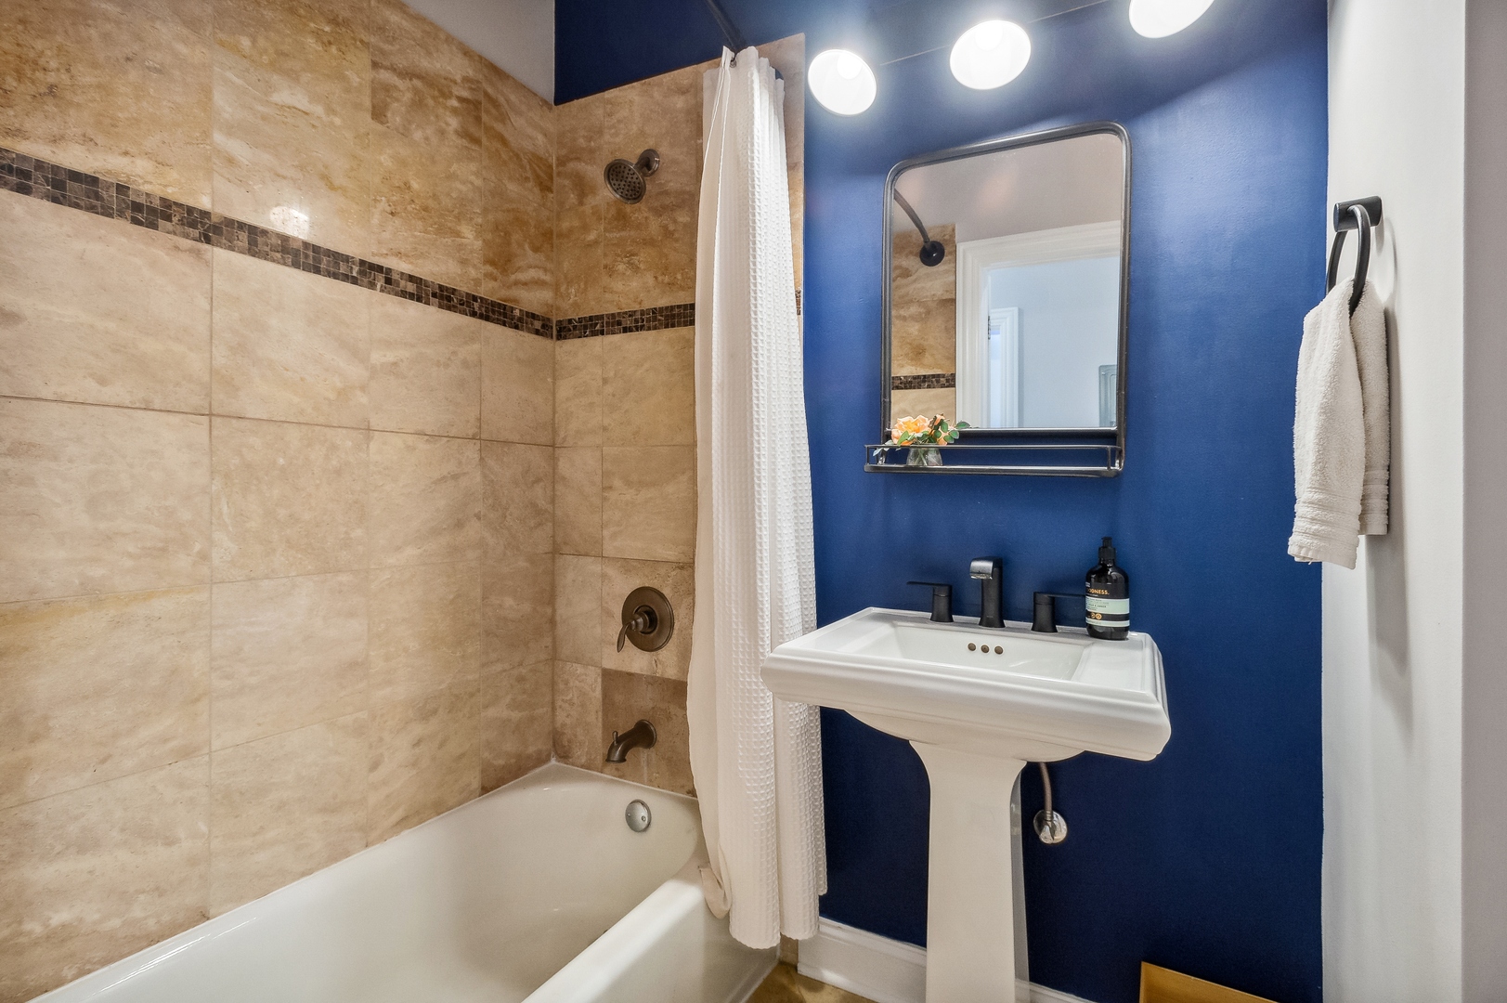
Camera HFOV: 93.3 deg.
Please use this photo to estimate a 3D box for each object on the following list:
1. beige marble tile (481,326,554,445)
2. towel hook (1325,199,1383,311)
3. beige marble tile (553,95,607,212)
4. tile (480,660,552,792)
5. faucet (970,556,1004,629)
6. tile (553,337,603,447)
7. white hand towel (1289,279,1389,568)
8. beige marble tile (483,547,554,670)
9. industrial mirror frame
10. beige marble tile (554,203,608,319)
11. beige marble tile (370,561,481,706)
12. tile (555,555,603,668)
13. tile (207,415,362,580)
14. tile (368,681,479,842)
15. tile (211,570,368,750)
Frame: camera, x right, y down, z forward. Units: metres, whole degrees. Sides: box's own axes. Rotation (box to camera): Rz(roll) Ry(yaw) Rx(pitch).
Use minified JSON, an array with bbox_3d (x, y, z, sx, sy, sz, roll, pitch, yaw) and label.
[{"bbox_3d":[-0.642,-0.308,1.945,0.014,0.303,0.260,1,0,28],"label":"beige marble tile"},{"bbox_3d":[0.834,-0.331,0.987,0.050,0.170,0.165,1,0,28],"label":"towel hook"},{"bbox_3d":[-0.490,-0.988,2.031,0.175,0.305,0.011,1,0,27],"label":"beige marble tile"},{"bbox_3d":[-0.654,0.612,1.961,0.011,0.297,0.259,1,0,28],"label":"tile"},{"bbox_3d":[0.457,0.176,1.375,0.050,0.140,0.155,1,0,28],"label":"faucet"},{"bbox_3d":[-0.497,-0.310,2.034,0.175,0.305,0.011,1,0,27],"label":"tile"},{"bbox_3d":[0.817,-0.109,1.005,0.090,0.400,0.160,1,1,28],"label":"white hand towel"},{"bbox_3d":[-0.651,0.304,1.955,0.010,0.306,0.264,1,1,28],"label":"beige marble tile"},{"bbox_3d":[0.493,-0.409,1.464,0.495,0.700,0.115,1,0,27],"label":"industrial mirror frame"},{"bbox_3d":[-0.490,-0.674,2.022,0.174,0.302,0.014,1,0,28],"label":"beige marble tile"},{"bbox_3d":[-0.779,0.303,1.696,0.014,0.303,0.302,1,0,28],"label":"beige marble tile"},{"bbox_3d":[-0.502,0.308,2.037,0.175,0.307,0.011,1,0,27],"label":"tile"},{"bbox_3d":[-0.918,-0.003,1.425,0.014,0.302,0.300,1,0,28],"label":"tile"},{"bbox_3d":[-0.781,0.606,1.697,0.014,0.298,0.302,1,0,28],"label":"tile"},{"bbox_3d":[-0.920,0.302,1.426,0.014,0.303,0.300,1,0,28],"label":"tile"}]

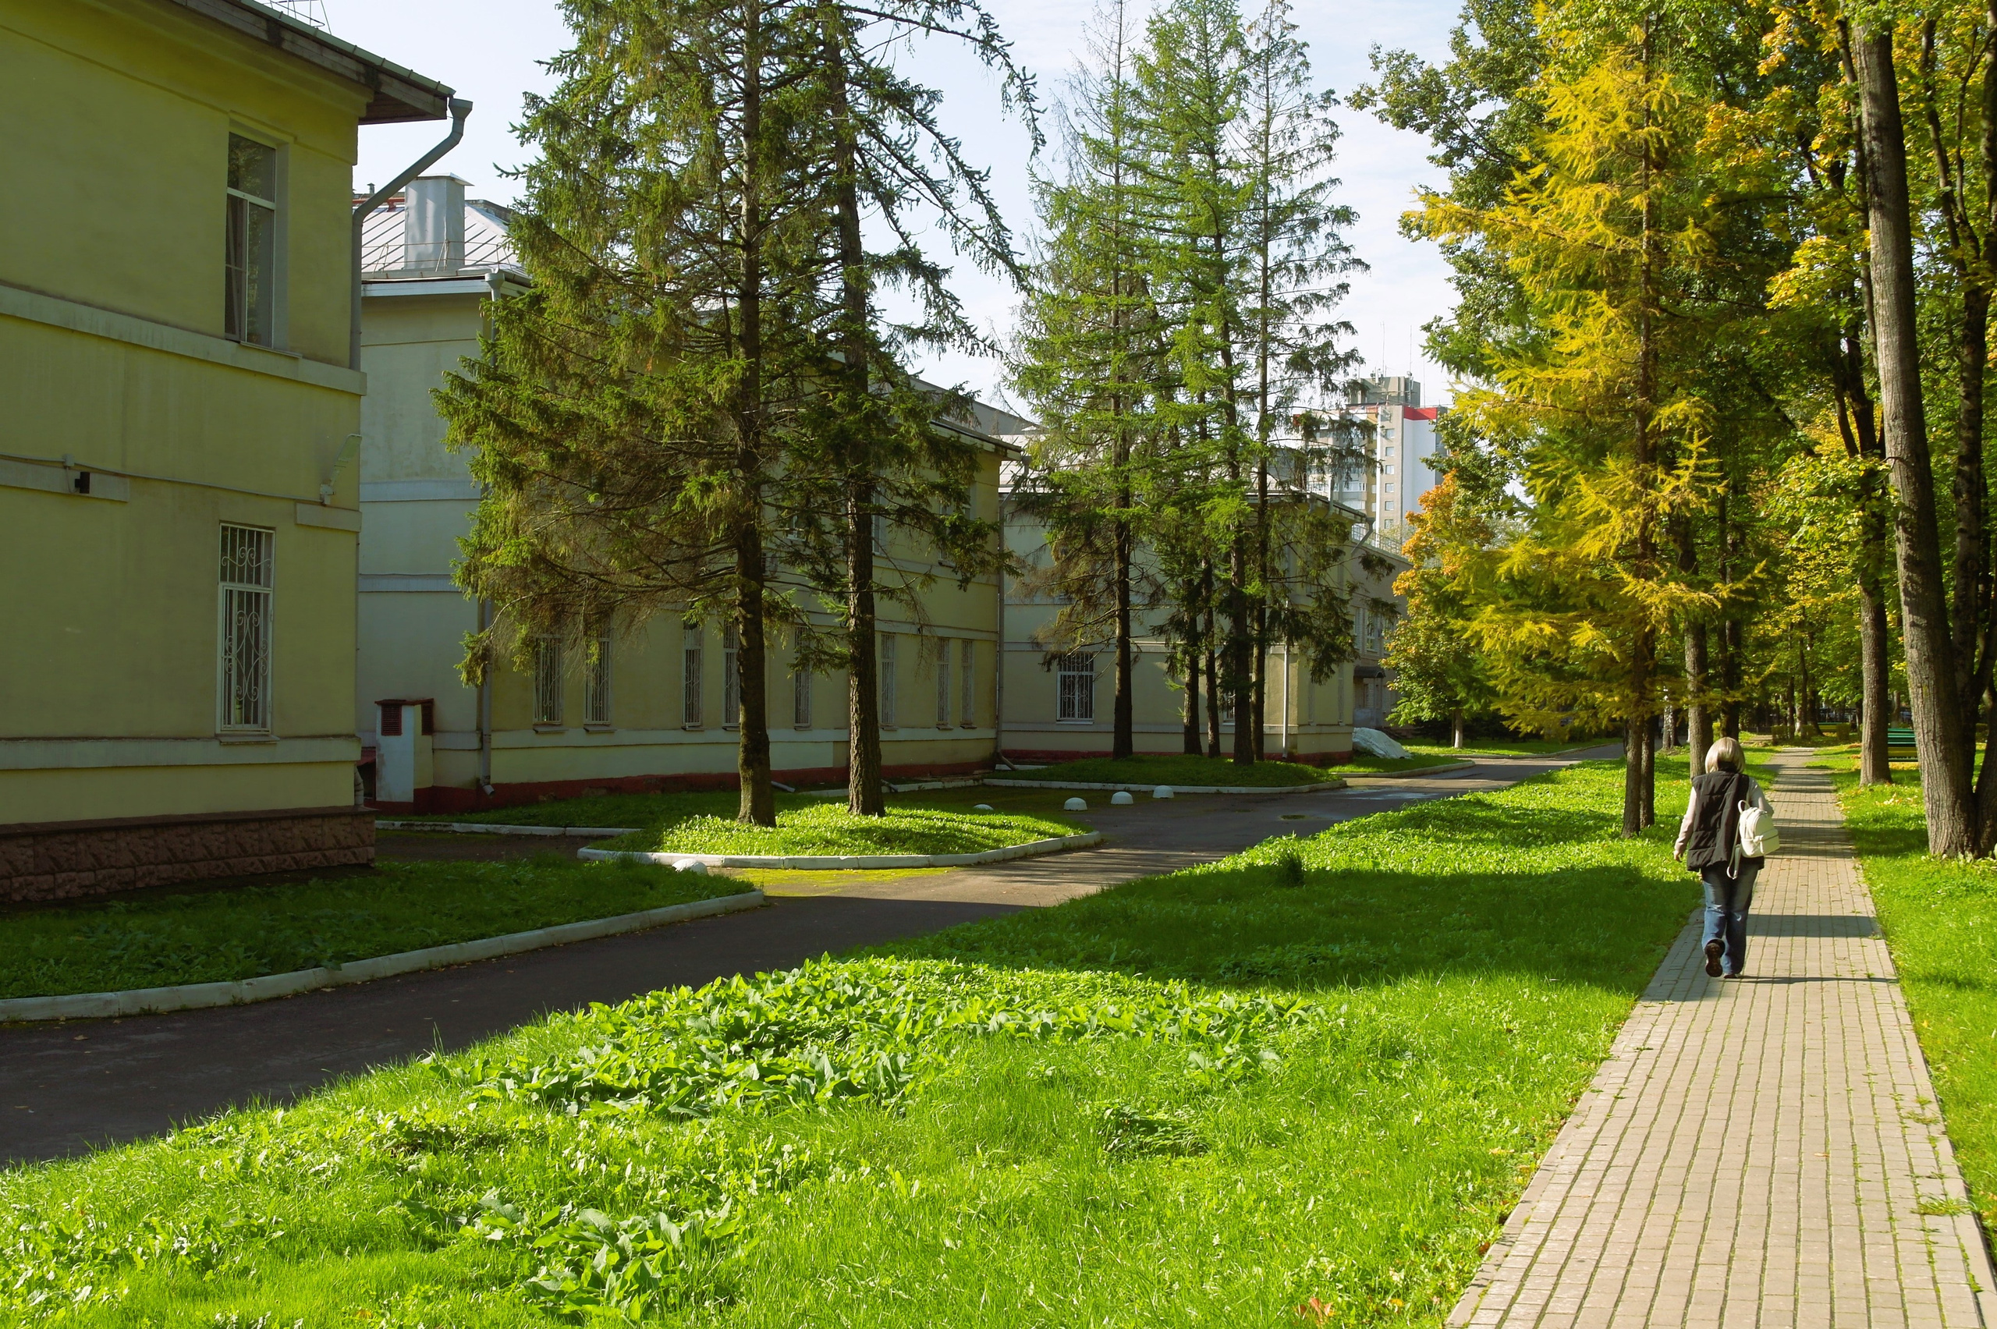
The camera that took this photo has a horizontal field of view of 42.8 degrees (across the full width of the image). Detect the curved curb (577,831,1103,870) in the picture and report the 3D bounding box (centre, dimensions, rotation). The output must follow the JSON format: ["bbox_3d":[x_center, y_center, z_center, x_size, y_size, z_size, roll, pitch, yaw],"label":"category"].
[{"bbox_3d":[-0.951,2.546,34.649,9.237,0.150,3.588,1,-1,-39],"label":"curved curb"}]

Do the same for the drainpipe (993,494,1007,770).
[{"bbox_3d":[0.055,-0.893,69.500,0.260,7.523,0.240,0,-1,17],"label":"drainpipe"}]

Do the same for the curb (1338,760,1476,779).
[{"bbox_3d":[15.017,3.624,88.190,1.870,0.150,19.908,0,-1,23],"label":"curb"}]

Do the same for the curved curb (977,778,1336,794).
[{"bbox_3d":[5.077,3.177,65.837,10.373,0.150,4.846,1,-1,-14],"label":"curved curb"}]

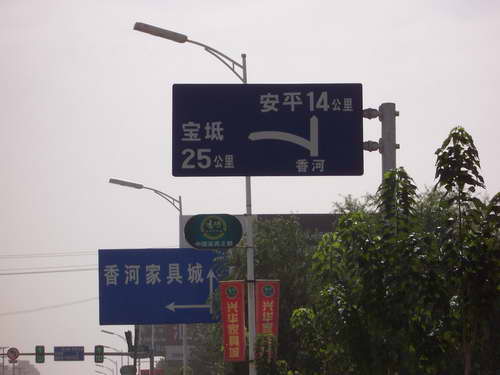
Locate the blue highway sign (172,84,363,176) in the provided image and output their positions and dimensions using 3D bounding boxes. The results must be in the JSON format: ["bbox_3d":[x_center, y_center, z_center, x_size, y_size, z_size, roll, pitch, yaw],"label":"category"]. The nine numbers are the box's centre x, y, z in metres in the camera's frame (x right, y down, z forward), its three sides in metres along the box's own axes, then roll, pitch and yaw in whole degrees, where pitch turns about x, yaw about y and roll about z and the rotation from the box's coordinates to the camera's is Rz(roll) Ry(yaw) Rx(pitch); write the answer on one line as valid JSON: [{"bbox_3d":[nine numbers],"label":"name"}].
[{"bbox_3d":[0.288,-0.930,31.000,3.097,1.496,0.100,-1,-7,-2],"label":"blue highway sign"}]

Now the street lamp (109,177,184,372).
[{"bbox_3d":[-3.099,4.099,57.508,2.244,8.756,0.350,-1,-7,-5],"label":"street lamp"}]

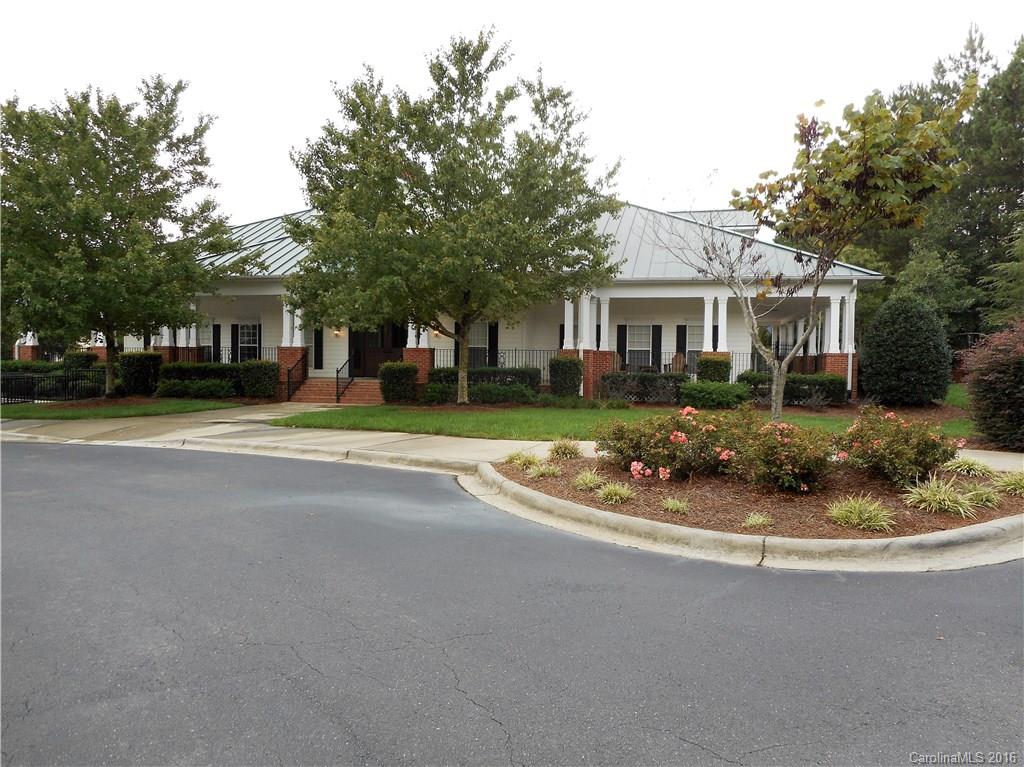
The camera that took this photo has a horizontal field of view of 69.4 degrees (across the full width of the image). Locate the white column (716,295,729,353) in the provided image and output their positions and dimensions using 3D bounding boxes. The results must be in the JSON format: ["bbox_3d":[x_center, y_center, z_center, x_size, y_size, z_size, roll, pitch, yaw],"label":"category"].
[{"bbox_3d":[7.182,-2.006,25.220,0.340,1.860,0.340,1,2,13],"label":"white column"}]

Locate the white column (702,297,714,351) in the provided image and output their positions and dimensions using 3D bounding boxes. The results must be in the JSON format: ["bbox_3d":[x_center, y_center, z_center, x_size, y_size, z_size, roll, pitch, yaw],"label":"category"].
[{"bbox_3d":[6.731,-2.021,25.320,0.340,1.860,0.340,1,2,13],"label":"white column"}]

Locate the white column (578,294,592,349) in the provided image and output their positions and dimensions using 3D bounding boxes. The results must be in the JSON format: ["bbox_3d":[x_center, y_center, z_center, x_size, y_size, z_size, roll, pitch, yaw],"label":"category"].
[{"bbox_3d":[2.413,-2.044,24.370,0.340,1.860,0.340,1,2,13],"label":"white column"}]

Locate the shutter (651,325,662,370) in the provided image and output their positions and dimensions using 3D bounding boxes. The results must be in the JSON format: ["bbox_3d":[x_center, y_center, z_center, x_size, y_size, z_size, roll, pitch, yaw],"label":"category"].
[{"bbox_3d":[5.513,-1.335,28.200,0.365,1.790,0.050,1,2,13],"label":"shutter"}]

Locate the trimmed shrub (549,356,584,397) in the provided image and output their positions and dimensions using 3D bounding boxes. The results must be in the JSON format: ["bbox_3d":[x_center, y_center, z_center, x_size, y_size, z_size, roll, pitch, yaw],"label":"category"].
[{"bbox_3d":[1.725,-0.206,23.400,1.000,1.250,0.970,1,2,13],"label":"trimmed shrub"}]

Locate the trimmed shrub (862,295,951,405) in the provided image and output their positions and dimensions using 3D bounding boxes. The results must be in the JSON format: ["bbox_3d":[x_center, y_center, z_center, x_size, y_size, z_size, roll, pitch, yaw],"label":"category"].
[{"bbox_3d":[11.704,-1.027,21.930,2.600,3.280,2.500,1,1,12],"label":"trimmed shrub"}]

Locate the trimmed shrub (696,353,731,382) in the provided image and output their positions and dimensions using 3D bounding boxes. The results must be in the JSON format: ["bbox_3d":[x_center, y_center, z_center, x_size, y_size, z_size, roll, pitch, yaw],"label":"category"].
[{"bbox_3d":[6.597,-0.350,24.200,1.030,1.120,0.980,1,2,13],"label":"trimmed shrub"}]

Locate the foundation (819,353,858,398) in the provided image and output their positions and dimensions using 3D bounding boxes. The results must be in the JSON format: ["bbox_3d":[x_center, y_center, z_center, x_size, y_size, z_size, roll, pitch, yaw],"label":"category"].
[{"bbox_3d":[10.907,-0.234,24.670,1.000,1.520,0.970,1,2,13],"label":"foundation"}]

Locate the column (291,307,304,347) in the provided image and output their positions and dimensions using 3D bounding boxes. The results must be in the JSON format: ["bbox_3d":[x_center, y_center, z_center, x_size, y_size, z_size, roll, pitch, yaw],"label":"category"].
[{"bbox_3d":[-7.504,-2.164,25.958,0.320,1.780,0.320,1,1,12],"label":"column"}]

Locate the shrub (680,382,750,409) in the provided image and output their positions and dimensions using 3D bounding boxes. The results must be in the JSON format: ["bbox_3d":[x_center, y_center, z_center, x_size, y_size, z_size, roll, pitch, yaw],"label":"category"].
[{"bbox_3d":[6.112,0.322,22.422,2.040,0.808,1.262,1,2,11],"label":"shrub"}]

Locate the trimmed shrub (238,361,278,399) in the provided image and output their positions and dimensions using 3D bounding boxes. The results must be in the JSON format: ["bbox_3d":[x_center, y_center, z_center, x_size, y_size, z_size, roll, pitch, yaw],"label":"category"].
[{"bbox_3d":[-8.644,-0.134,25.254,1.000,1.290,0.950,1,1,12],"label":"trimmed shrub"}]

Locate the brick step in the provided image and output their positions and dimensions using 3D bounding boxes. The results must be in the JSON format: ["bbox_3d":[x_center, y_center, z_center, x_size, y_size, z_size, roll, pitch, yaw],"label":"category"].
[{"bbox_3d":[-5.677,0.233,25.140,3.410,0.770,1.300,1,1,12],"label":"brick step"}]

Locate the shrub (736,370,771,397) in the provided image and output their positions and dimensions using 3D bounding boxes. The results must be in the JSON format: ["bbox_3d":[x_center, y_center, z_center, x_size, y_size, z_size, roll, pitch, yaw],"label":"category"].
[{"bbox_3d":[7.824,0.049,23.900,1.000,0.920,0.920,1,2,13],"label":"shrub"}]

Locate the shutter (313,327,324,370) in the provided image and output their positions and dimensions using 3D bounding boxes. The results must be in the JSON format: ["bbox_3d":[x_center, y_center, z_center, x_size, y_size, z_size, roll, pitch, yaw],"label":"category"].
[{"bbox_3d":[-8.090,-1.534,30.906,0.394,1.879,0.051,1,2,11],"label":"shutter"}]

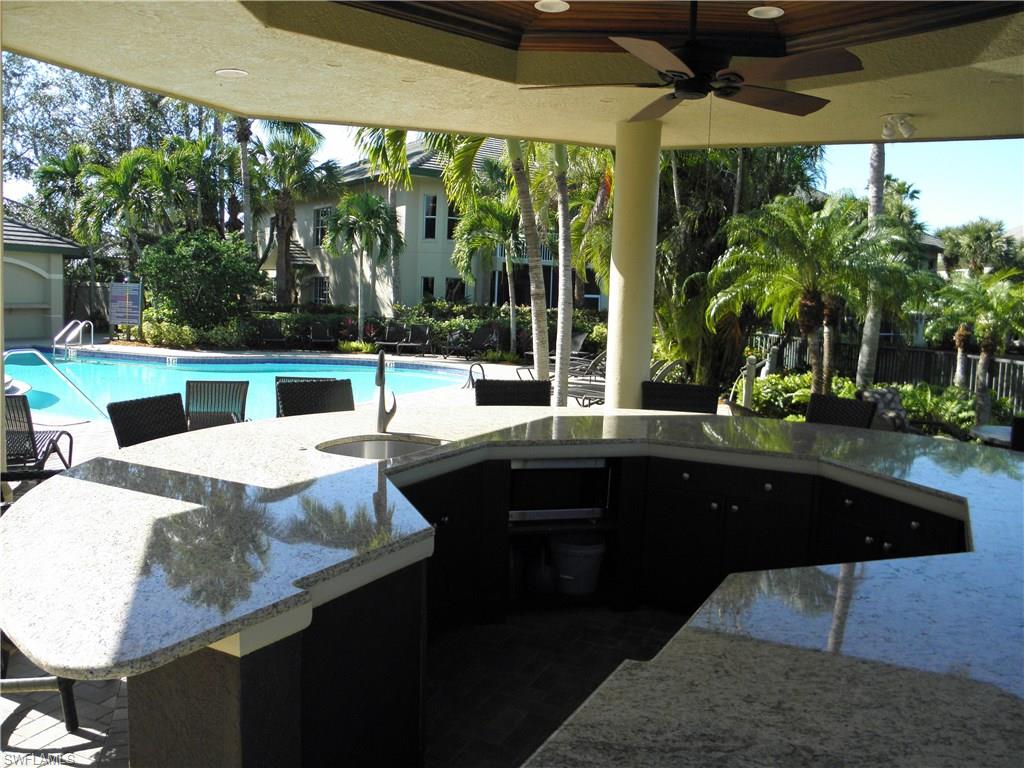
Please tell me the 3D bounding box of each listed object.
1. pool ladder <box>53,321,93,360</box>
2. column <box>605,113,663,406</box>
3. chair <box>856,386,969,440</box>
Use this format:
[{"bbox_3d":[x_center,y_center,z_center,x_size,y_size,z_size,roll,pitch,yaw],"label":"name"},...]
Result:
[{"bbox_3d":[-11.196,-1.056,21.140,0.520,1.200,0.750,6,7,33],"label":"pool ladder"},{"bbox_3d":[0.893,-0.425,6.261,0.330,2.990,0.330,2,5,5],"label":"column"},{"bbox_3d":[3.984,0.520,8.044,0.650,0.800,1.300,0,6,-20],"label":"chair"}]

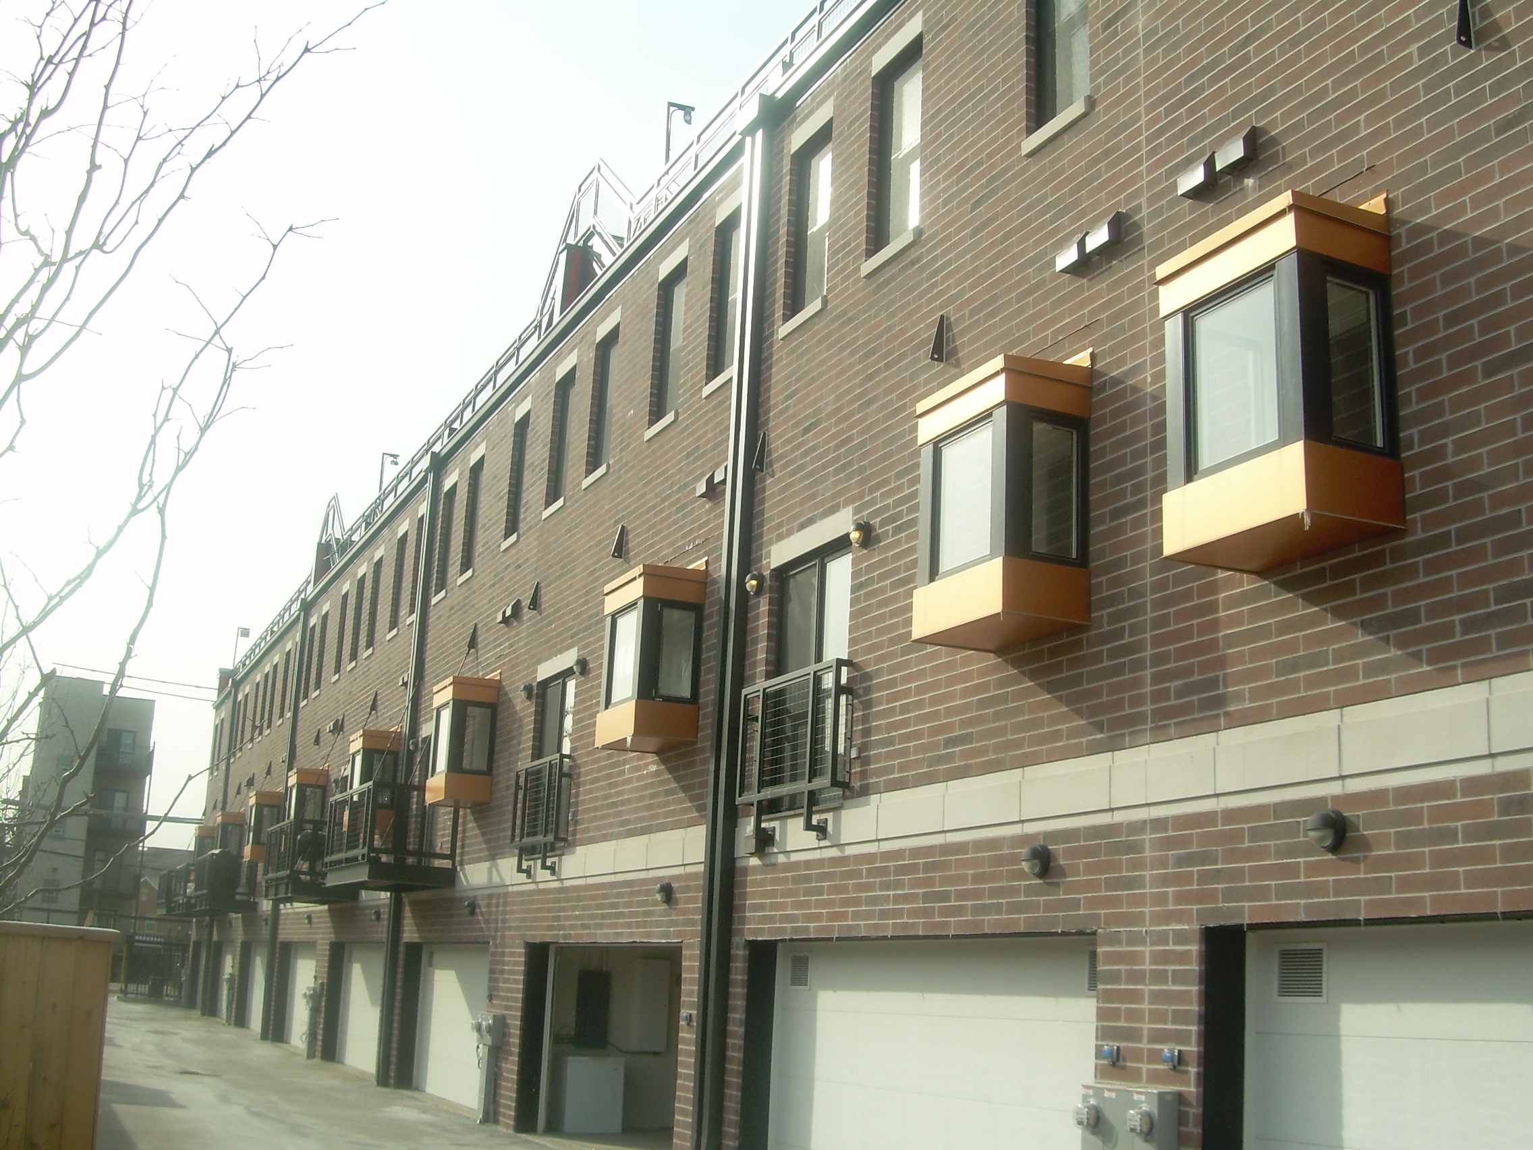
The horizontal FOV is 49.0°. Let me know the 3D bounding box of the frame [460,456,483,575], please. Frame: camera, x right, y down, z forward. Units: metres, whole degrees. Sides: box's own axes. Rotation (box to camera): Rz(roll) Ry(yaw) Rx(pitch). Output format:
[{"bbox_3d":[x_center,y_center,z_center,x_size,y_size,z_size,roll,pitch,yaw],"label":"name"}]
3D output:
[{"bbox_3d":[-4.146,-0.828,24.126,0.130,1.630,0.810,9,-15,-23],"label":"frame"}]

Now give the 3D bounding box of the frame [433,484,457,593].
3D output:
[{"bbox_3d":[-4.787,-0.521,25.503,0.130,1.635,0.810,9,-15,-23],"label":"frame"}]

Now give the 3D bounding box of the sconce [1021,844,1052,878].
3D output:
[{"bbox_3d":[1.540,1.671,9.819,0.150,0.200,0.200,9,-15,-23],"label":"sconce"}]

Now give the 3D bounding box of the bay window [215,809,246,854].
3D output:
[{"bbox_3d":[-14.108,6.988,44.104,0.625,1.620,1.050,9,-15,-23],"label":"bay window"}]

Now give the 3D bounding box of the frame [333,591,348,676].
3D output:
[{"bbox_3d":[-8.395,1.163,33.542,0.140,1.700,0.700,9,-15,-23],"label":"frame"}]

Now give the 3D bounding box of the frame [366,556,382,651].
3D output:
[{"bbox_3d":[-7.072,0.527,30.671,0.140,1.700,0.840,9,-15,-23],"label":"frame"}]

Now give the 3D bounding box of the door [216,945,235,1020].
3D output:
[{"bbox_3d":[-13.931,10.667,44.062,0.080,2.126,4.800,9,-15,-23],"label":"door"}]

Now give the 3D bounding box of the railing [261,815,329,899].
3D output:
[{"bbox_3d":[-7.835,4.988,29.112,1.200,1.310,3.000,9,-15,-23],"label":"railing"}]

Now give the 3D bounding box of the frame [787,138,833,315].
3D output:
[{"bbox_3d":[0.427,-3.052,14.648,0.140,1.700,0.860,9,-15,-23],"label":"frame"}]

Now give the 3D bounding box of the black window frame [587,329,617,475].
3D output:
[{"bbox_3d":[-1.790,-1.959,19.085,0.130,1.625,0.810,9,-15,-23],"label":"black window frame"}]

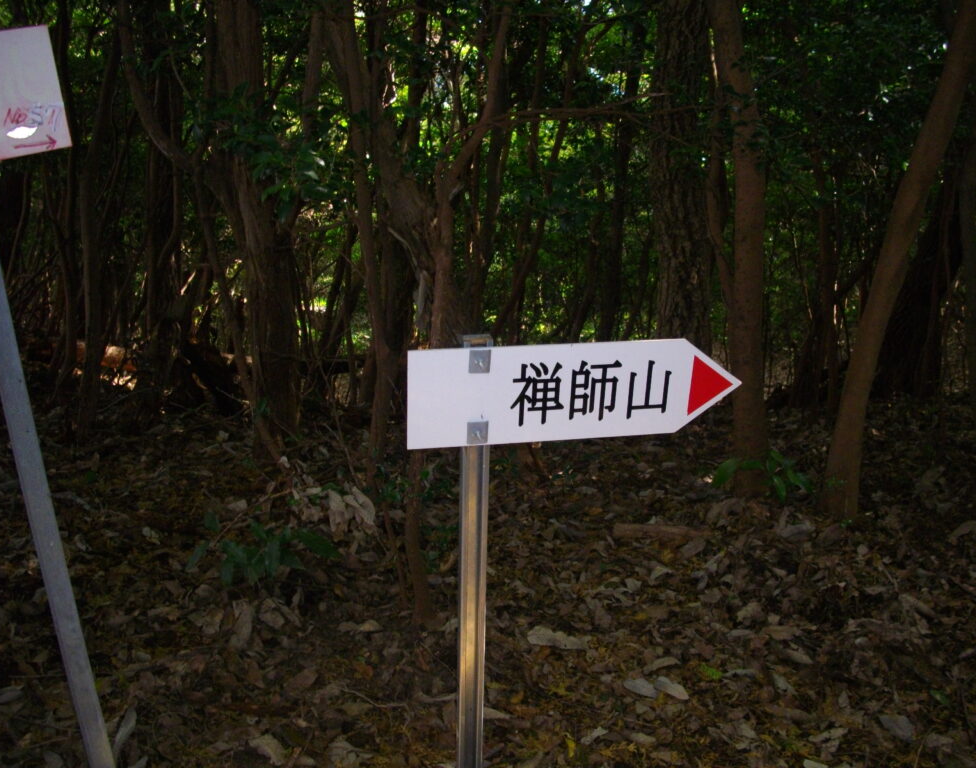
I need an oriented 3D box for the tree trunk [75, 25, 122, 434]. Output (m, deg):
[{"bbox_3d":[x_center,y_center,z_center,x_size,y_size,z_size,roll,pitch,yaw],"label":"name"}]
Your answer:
[{"bbox_3d":[-2.516,-0.929,7.049,0.190,2.571,0.180,5,6,0],"label":"tree trunk"}]

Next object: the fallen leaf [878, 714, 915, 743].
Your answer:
[{"bbox_3d":[1.125,0.943,3.012,0.068,0.024,0.120,-2,9,-13],"label":"fallen leaf"}]

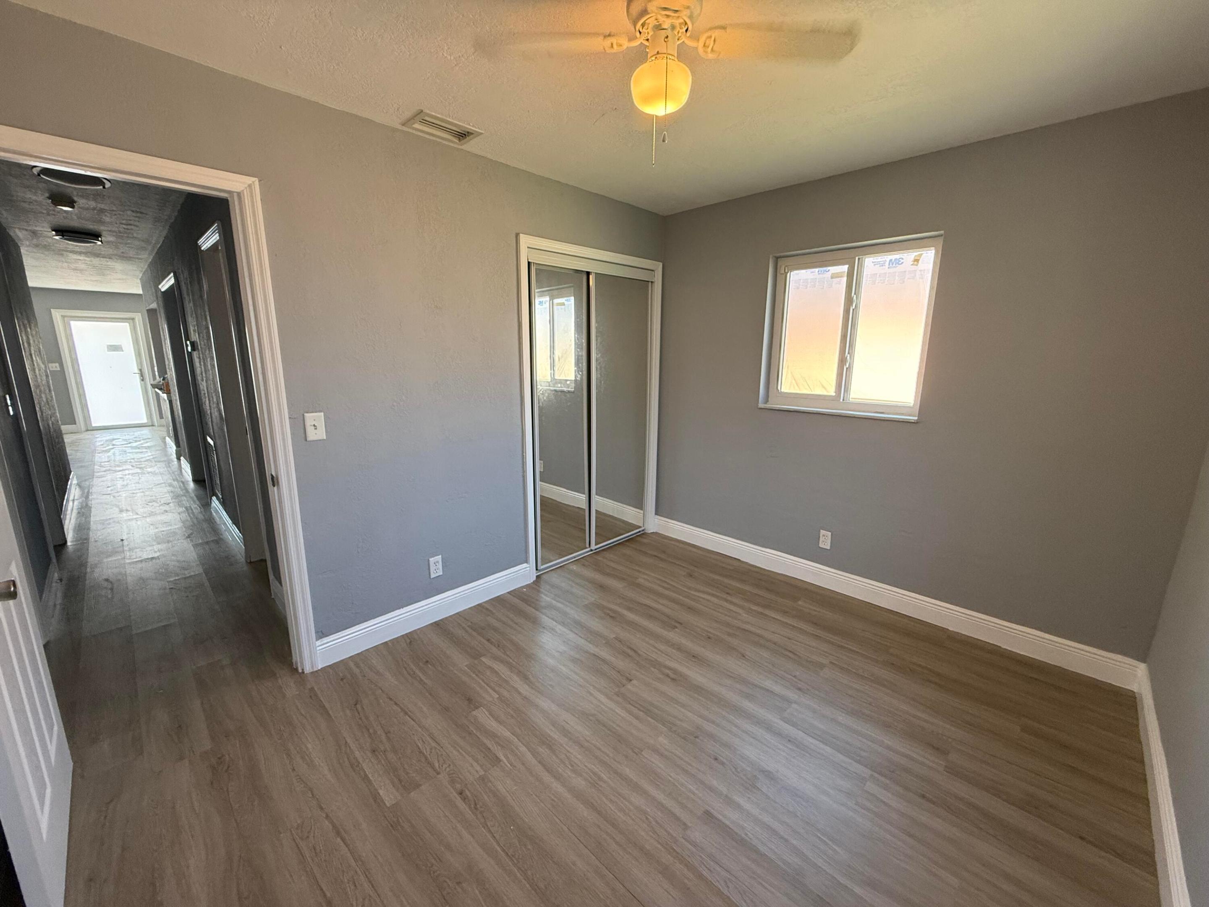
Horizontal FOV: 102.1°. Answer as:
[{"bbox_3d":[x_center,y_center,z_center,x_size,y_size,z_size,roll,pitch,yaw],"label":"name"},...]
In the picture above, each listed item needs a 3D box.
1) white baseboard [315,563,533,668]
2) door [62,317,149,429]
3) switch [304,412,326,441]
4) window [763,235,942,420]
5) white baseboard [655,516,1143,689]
[{"bbox_3d":[-0.924,0.861,2.738,0.016,0.141,1.228,12,16,43],"label":"white baseboard"},{"bbox_3d":[-9.083,-1.459,8.991,0.055,1.990,0.905,12,16,43],"label":"door"},{"bbox_3d":[-1.276,-0.119,2.161,0.014,0.119,0.074,12,16,43],"label":"switch"},{"bbox_3d":[1.407,-0.713,2.898,0.910,0.957,0.120,12,16,43],"label":"window"},{"bbox_3d":[1.408,0.795,3.113,2.748,0.141,0.016,12,16,43],"label":"white baseboard"}]

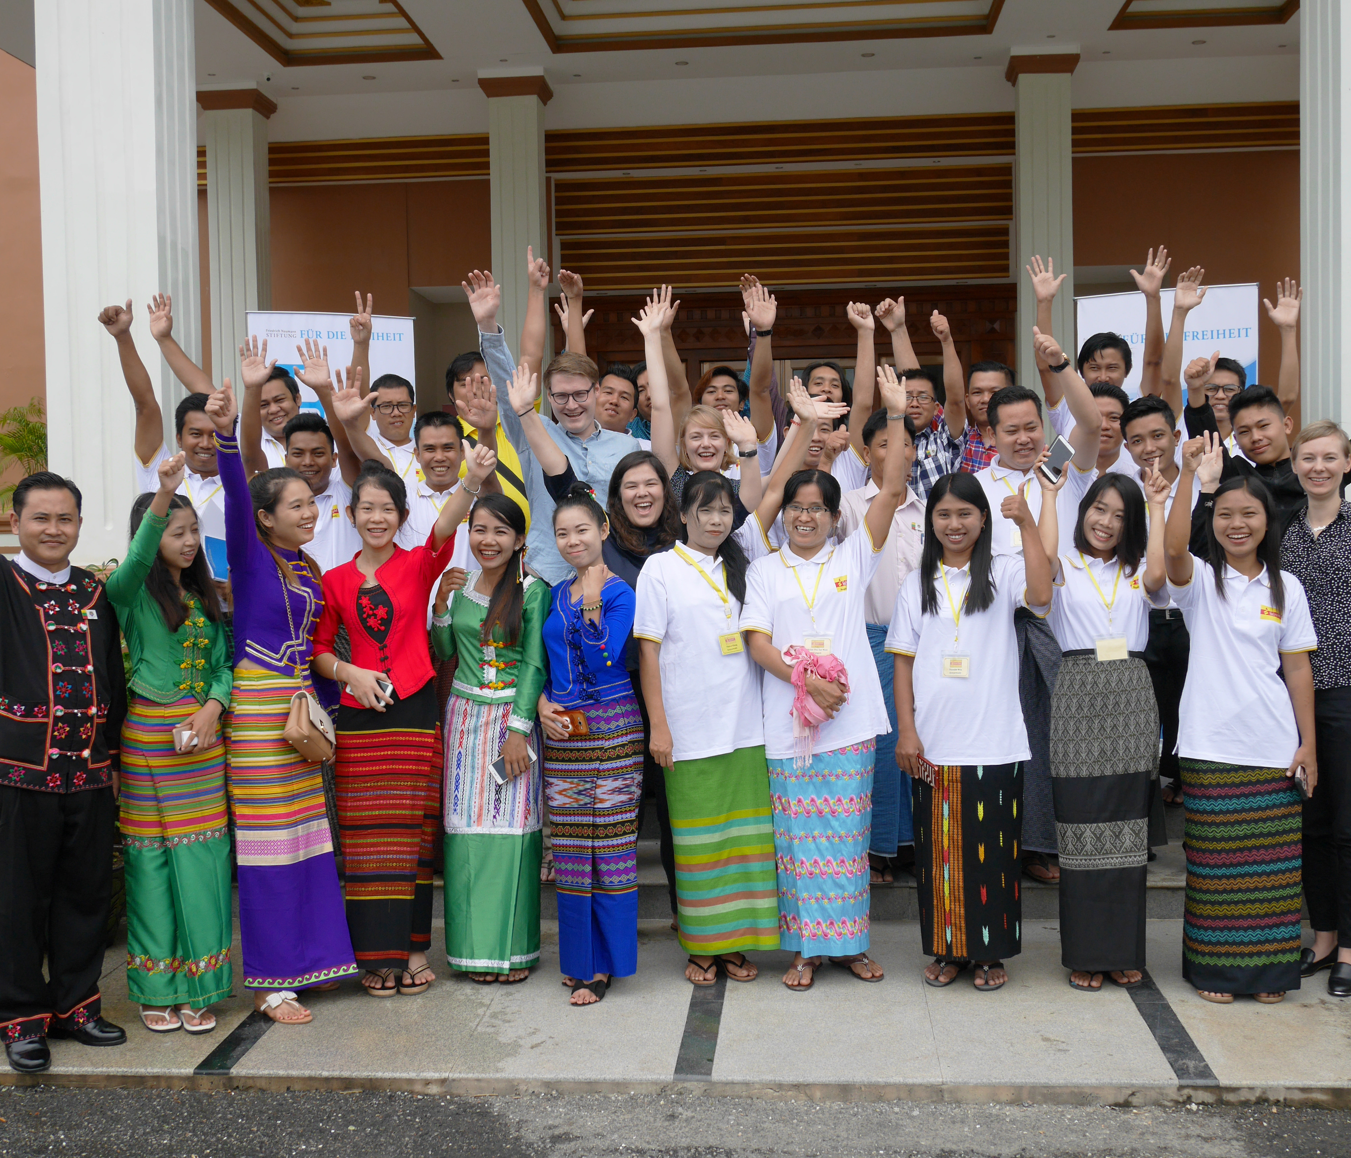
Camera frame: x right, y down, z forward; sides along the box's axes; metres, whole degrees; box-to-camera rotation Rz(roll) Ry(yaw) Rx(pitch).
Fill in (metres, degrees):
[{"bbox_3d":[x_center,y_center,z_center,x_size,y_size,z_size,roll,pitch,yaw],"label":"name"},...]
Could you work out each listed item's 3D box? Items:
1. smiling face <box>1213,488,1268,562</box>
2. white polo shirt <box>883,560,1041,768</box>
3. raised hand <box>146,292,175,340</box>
[{"bbox_3d":[1.633,-0.157,4.640,0.155,0.210,0.150,0,3,21],"label":"smiling face"},{"bbox_3d":[0.876,0.249,4.910,0.460,0.650,0.270,0,3,16],"label":"white polo shirt"},{"bbox_3d":[-2.016,-1.026,6.280,0.113,0.183,0.070,-1,2,-14],"label":"raised hand"}]

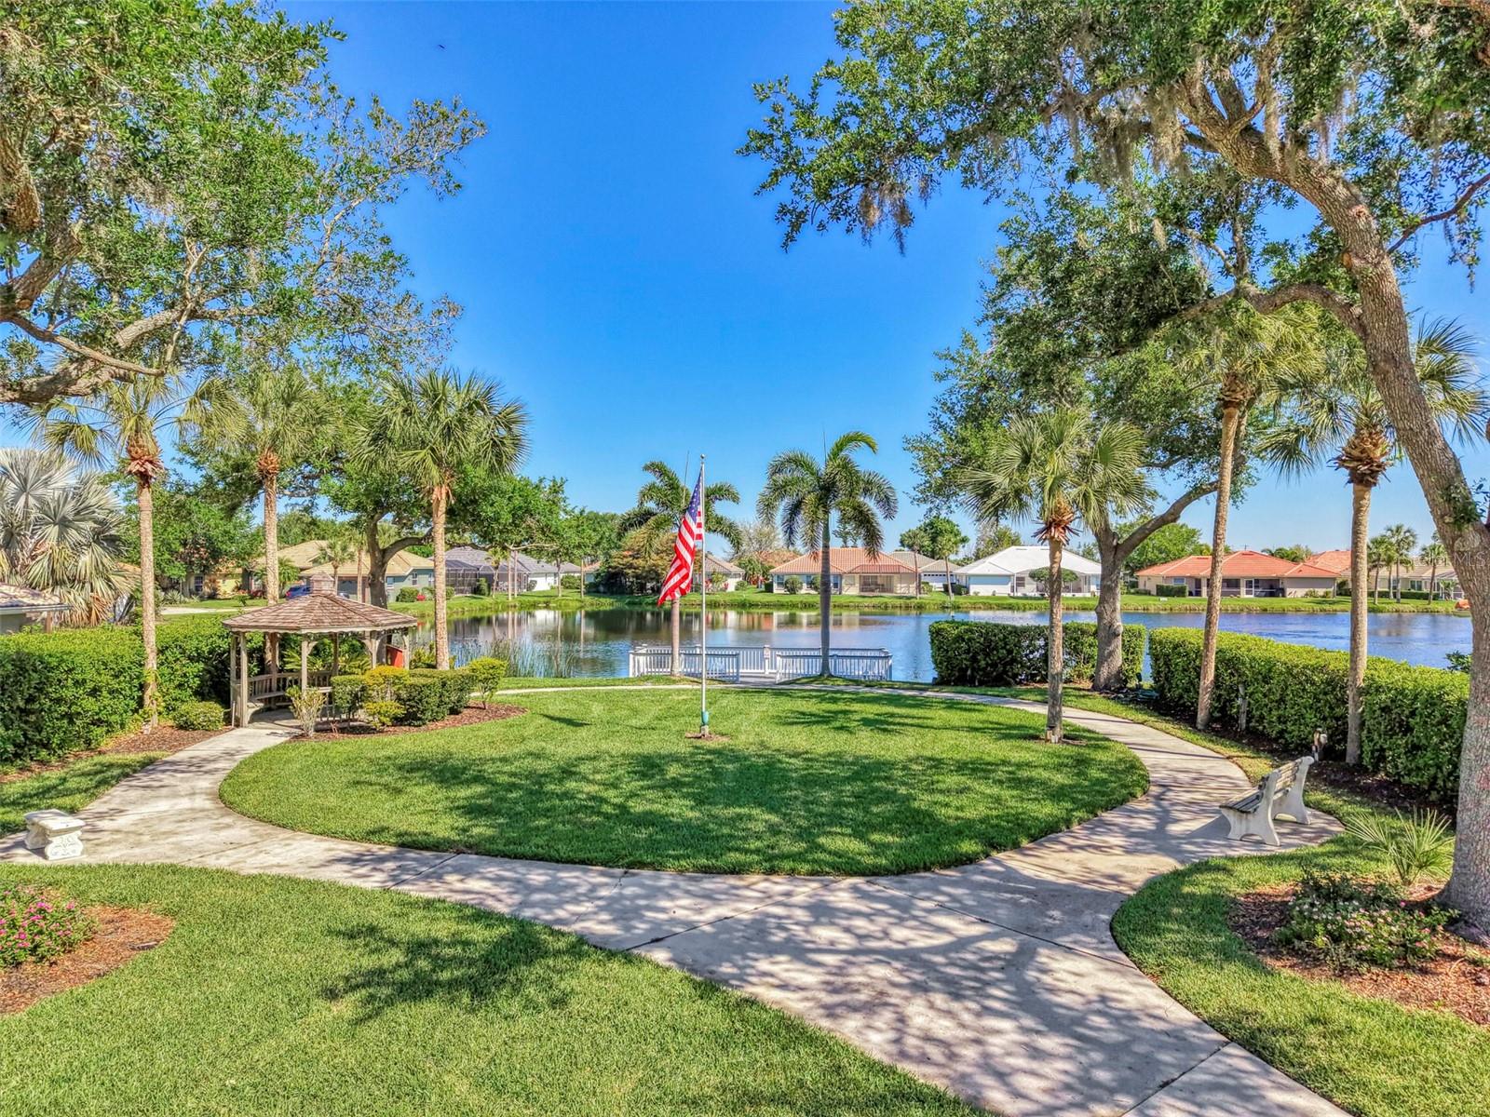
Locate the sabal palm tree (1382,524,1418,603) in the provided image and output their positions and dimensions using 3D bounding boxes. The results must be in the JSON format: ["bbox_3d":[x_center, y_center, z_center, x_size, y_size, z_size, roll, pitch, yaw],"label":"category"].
[{"bbox_3d":[58.362,0.518,92.000,3.210,7.150,3.210,0,0,0],"label":"sabal palm tree"}]

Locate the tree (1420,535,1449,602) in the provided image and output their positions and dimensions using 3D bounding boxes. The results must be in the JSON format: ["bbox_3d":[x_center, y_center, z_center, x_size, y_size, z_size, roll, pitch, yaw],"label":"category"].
[{"bbox_3d":[70.099,1.065,105.000,3.000,6.700,3.000,0,0,0],"label":"tree"}]

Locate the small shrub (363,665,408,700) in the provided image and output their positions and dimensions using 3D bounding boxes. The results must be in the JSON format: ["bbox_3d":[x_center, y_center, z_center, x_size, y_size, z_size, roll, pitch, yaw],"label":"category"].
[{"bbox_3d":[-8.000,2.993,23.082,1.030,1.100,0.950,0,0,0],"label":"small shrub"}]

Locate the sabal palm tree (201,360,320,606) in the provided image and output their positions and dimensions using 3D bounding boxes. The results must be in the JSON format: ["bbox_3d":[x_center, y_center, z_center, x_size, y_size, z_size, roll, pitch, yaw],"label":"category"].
[{"bbox_3d":[-13.109,-0.899,28.000,3.280,8.960,3.500,0,0,0],"label":"sabal palm tree"}]

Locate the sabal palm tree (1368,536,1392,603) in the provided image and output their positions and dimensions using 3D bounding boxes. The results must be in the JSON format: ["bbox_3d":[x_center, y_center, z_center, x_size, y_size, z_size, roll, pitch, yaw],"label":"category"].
[{"bbox_3d":[63.193,1.103,103.000,2.600,7.000,2.600,0,0,0],"label":"sabal palm tree"}]

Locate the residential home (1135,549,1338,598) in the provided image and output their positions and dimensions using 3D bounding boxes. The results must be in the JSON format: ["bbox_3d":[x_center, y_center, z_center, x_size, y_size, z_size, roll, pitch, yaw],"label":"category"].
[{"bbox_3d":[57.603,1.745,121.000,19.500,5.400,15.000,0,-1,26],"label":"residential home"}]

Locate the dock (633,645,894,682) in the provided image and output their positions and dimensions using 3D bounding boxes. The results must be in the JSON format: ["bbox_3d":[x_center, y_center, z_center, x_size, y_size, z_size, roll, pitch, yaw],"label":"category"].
[{"bbox_3d":[0.467,3.289,31.900,7.900,1.000,2.700,0,0,7],"label":"dock"}]

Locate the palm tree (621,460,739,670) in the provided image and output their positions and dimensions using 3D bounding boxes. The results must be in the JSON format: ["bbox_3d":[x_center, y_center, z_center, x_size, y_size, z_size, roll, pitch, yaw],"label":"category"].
[{"bbox_3d":[-1.934,0.281,31.200,3.690,6.430,3.800,0,0,0],"label":"palm tree"}]

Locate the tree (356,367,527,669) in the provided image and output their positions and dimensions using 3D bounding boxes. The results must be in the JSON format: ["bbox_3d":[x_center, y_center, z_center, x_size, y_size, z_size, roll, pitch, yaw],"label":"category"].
[{"bbox_3d":[-8.101,-0.529,27.604,4.400,8.600,4.300,0,0,0],"label":"tree"}]

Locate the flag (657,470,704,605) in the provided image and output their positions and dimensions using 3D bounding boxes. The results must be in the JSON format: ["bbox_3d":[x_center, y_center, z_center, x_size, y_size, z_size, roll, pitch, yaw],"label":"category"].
[{"bbox_3d":[-1.338,-0.422,21.400,0.970,2.800,0.400,0,0,0],"label":"flag"}]

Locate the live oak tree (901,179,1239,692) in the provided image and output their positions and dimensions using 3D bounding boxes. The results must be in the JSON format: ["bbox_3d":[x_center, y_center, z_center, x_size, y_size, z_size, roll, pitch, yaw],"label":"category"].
[{"bbox_3d":[9.482,-3.465,30.000,9.800,14.400,9.600,0,0,0],"label":"live oak tree"}]

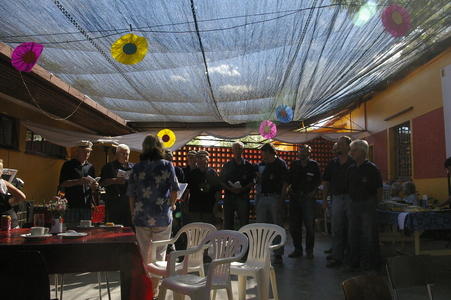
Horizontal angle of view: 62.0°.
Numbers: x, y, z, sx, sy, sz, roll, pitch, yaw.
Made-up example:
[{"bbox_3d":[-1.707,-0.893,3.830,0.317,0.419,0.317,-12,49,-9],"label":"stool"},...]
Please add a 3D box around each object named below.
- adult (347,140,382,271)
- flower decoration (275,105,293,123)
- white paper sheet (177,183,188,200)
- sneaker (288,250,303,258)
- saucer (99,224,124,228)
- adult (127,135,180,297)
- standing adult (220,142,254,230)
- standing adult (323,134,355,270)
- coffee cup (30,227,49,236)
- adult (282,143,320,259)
[{"bbox_3d":[1.889,0.726,5.103,0.480,1.730,0.330,-6,-8,44],"label":"adult"},{"bbox_3d":[1.128,-0.706,7.300,0.360,0.360,0.060,0,-6,3],"label":"flower decoration"},{"bbox_3d":[-0.522,0.437,4.000,0.210,0.010,0.290,0,38,25],"label":"white paper sheet"},{"bbox_3d":[1.119,1.631,6.007,0.110,0.110,0.290,-4,-7,38],"label":"sneaker"},{"bbox_3d":[-0.871,0.586,2.870,0.195,0.025,0.195,0,-6,0],"label":"saucer"},{"bbox_3d":[-0.703,0.637,3.696,0.520,1.610,0.380,0,-6,8],"label":"adult"},{"bbox_3d":[0.198,0.764,5.954,0.540,1.810,0.380,0,-6,10],"label":"standing adult"},{"bbox_3d":[1.596,0.714,5.235,0.480,1.780,0.330,-5,-8,43],"label":"standing adult"},{"bbox_3d":[-1.212,0.524,2.444,0.110,0.060,0.085,1,-6,0],"label":"coffee cup"},{"bbox_3d":[1.215,0.804,6.018,0.560,1.760,0.380,-1,-6,20],"label":"adult"}]

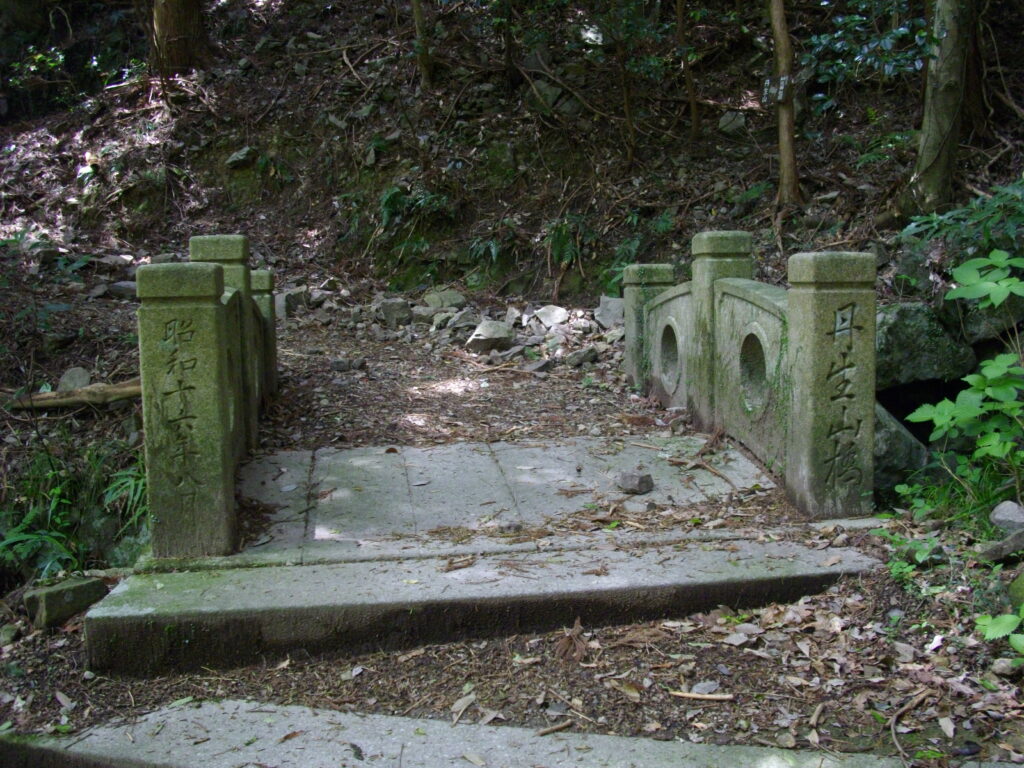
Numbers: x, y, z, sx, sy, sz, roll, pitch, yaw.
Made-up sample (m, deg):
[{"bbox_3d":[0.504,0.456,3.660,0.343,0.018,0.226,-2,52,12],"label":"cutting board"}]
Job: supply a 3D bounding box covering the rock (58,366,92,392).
[{"bbox_3d":[-2.736,-0.019,6.859,0.205,0.175,0.170,-3,6,-22],"label":"rock"}]

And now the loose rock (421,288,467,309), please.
[{"bbox_3d":[-0.472,-0.591,7.650,0.300,0.160,0.220,-1,7,0],"label":"loose rock"}]

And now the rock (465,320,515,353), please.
[{"bbox_3d":[-0.171,-0.360,8.304,0.364,0.233,0.280,-1,6,-1],"label":"rock"}]

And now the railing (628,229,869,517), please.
[{"bbox_3d":[1.009,-0.182,5.332,0.240,1.114,2.758,-2,6,-8],"label":"railing"}]

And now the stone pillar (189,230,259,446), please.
[{"bbox_3d":[-1.323,-0.182,5.092,0.250,0.989,0.250,-2,7,-8],"label":"stone pillar"}]

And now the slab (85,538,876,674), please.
[{"bbox_3d":[-0.043,0.718,3.687,2.563,0.191,0.446,-2,7,-8],"label":"slab"}]

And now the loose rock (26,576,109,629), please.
[{"bbox_3d":[-1.464,0.718,3.595,0.245,0.120,0.130,-5,8,-26],"label":"loose rock"}]

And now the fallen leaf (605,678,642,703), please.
[{"bbox_3d":[0.312,0.857,3.060,0.110,0.025,0.065,3,8,30],"label":"fallen leaf"}]

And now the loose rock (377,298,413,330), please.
[{"bbox_3d":[-0.959,-0.576,8.936,0.282,0.235,0.240,-2,6,-6],"label":"loose rock"}]

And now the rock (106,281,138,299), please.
[{"bbox_3d":[-3.095,-0.759,8.787,0.308,0.139,0.250,-3,6,-19],"label":"rock"}]

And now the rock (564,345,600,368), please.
[{"bbox_3d":[0.429,-0.170,6.758,0.210,0.125,0.140,-2,7,-6],"label":"rock"}]

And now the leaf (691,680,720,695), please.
[{"bbox_3d":[0.543,0.854,3.073,0.085,0.020,0.060,0,7,9],"label":"leaf"}]

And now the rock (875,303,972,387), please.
[{"bbox_3d":[2.220,-0.216,5.992,0.600,0.460,0.450,1,7,19],"label":"rock"}]

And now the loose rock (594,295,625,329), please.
[{"bbox_3d":[0.820,-0.592,8.933,0.283,0.267,0.220,-1,6,5],"label":"loose rock"}]

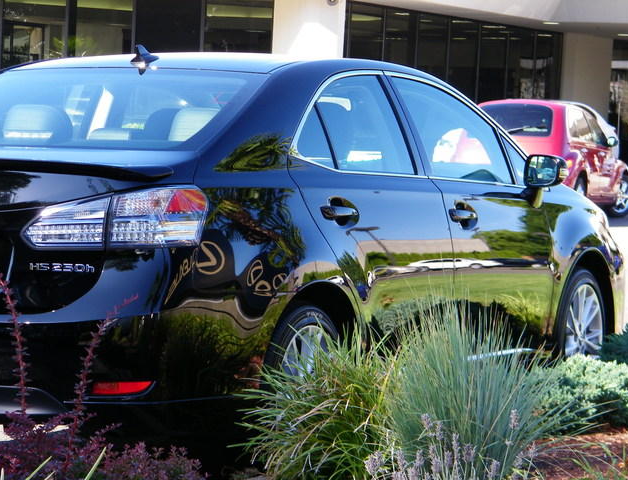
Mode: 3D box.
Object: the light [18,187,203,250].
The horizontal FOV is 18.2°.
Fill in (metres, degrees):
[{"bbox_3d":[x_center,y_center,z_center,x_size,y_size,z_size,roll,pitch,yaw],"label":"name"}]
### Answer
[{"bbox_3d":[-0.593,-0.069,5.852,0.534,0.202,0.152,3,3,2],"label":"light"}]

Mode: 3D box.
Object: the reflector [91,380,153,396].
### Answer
[{"bbox_3d":[-0.565,0.436,5.769,0.175,0.043,0.070,2,3,-1],"label":"reflector"}]

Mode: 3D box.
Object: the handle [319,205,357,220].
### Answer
[{"bbox_3d":[0.088,-0.087,6.520,0.048,0.050,0.210,4,4,27],"label":"handle"}]

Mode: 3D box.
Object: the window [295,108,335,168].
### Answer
[{"bbox_3d":[-0.014,-0.350,6.647,0.030,0.230,0.263,-23,-9,26],"label":"window"}]

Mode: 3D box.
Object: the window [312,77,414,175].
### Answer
[{"bbox_3d":[0.164,-0.420,7.038,0.040,0.398,0.651,-23,-9,26],"label":"window"}]

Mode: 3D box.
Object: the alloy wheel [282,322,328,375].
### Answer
[{"bbox_3d":[-0.075,0.514,6.494,0.170,0.470,0.470,4,4,27],"label":"alloy wheel"}]

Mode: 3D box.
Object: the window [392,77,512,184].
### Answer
[{"bbox_3d":[0.570,-0.425,7.808,0.040,0.443,0.854,-23,-9,26],"label":"window"}]

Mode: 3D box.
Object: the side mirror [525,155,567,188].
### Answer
[{"bbox_3d":[0.969,-0.289,8.200,0.190,0.137,0.110,4,4,27],"label":"side mirror"}]

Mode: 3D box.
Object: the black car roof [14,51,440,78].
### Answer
[{"bbox_3d":[-0.329,-0.667,7.594,1.160,0.130,1.400,4,4,27],"label":"black car roof"}]

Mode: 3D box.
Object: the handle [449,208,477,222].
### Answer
[{"bbox_3d":[0.564,-0.092,7.448,0.048,0.050,0.210,4,4,27],"label":"handle"}]

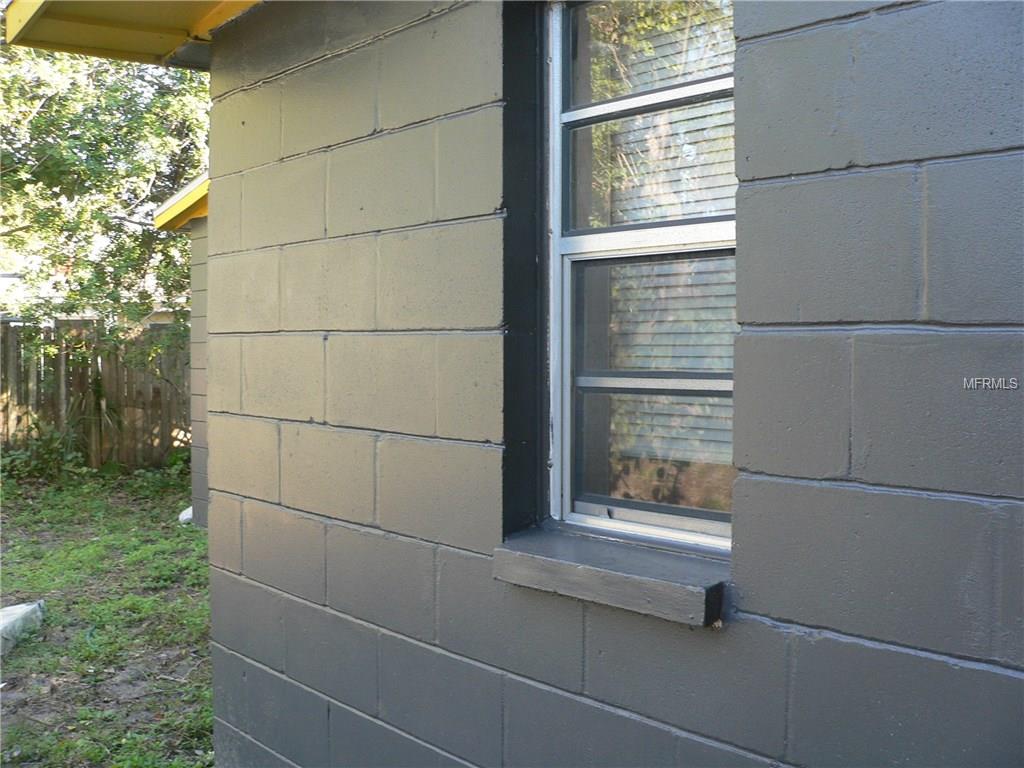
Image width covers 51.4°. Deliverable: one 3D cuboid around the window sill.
[{"bbox_3d":[0.171,0.306,1.731,0.135,0.069,0.470,-1,3,-41],"label":"window sill"}]

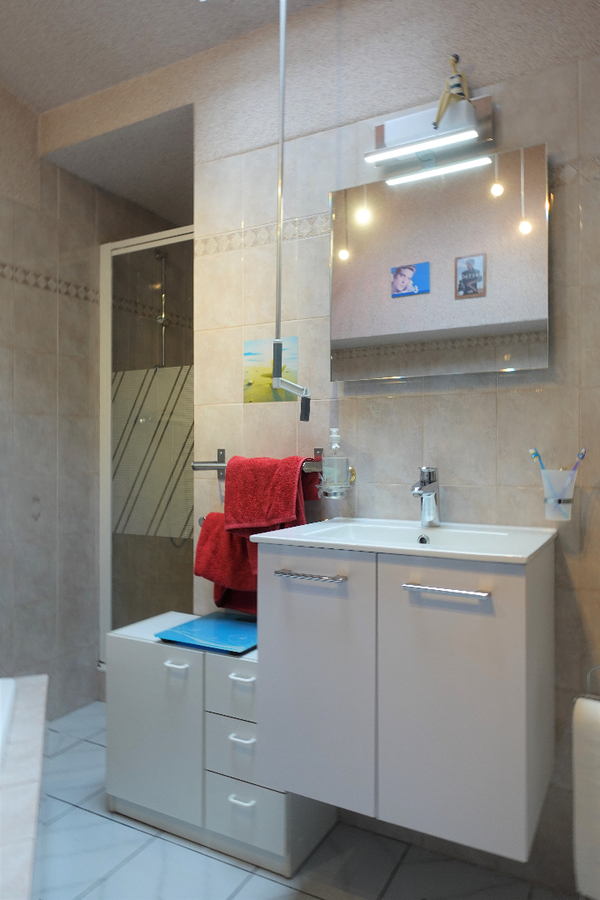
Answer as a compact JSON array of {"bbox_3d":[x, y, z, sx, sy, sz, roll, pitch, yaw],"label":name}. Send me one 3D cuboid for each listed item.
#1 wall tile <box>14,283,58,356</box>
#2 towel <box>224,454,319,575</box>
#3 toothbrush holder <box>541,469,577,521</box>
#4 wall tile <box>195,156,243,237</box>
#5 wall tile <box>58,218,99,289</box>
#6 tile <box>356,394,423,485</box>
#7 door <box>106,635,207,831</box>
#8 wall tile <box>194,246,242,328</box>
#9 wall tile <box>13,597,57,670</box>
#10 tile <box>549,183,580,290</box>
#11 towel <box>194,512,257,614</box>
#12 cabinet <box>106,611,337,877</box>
[{"bbox_3d":[-1.057,-0.522,2.407,0.010,0.252,0.200,0,-1,28],"label":"wall tile"},{"bbox_3d":[-0.096,0.208,1.854,0.295,0.375,0.105,0,0,27],"label":"towel"},{"bbox_3d":[0.624,0.108,1.446,0.081,0.122,0.085,0,0,29],"label":"toothbrush holder"},{"bbox_3d":[-0.273,-0.845,2.012,0.200,0.248,0.010,0,0,29],"label":"wall tile"},{"bbox_3d":[-0.946,-0.835,2.539,0.010,0.248,0.197,0,0,28],"label":"wall tile"},{"bbox_3d":[0.258,-0.027,1.719,0.197,0.248,0.010,0,0,28],"label":"tile"},{"bbox_3d":[-0.432,0.823,1.790,0.368,0.490,0.018,0,0,27],"label":"door"},{"bbox_3d":[-0.273,-0.531,2.010,0.200,0.251,0.010,0,0,29],"label":"wall tile"},{"bbox_3d":[-1.052,0.737,2.400,0.010,0.251,0.198,0,0,29],"label":"wall tile"},{"bbox_3d":[0.605,-0.527,1.528,0.197,0.248,0.010,0,0,28],"label":"tile"},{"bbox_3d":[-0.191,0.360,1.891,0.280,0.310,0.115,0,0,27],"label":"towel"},{"bbox_3d":[-0.239,0.826,1.795,0.624,0.536,0.303,0,-1,28],"label":"cabinet"}]

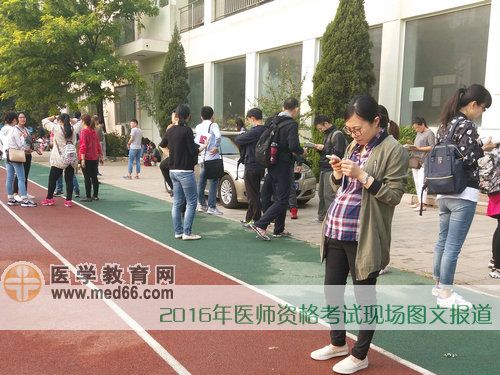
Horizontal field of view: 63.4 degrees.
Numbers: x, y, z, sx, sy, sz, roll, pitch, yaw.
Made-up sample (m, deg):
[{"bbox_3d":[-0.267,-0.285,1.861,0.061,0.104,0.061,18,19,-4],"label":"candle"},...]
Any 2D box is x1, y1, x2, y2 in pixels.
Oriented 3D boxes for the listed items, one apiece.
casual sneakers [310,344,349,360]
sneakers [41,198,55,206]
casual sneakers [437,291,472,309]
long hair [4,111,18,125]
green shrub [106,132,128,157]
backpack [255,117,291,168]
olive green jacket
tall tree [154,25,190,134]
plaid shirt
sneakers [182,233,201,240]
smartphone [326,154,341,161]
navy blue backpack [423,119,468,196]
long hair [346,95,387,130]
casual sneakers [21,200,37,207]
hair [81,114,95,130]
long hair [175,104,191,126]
[{"bbox_3d":[0.490,0.993,2.473,0.250,0.075,0.090,-3,9,-20],"label":"casual sneakers"},{"bbox_3d":[-3.685,0.265,7.390,0.255,0.105,0.100,3,8,21],"label":"sneakers"},{"bbox_3d":[1.604,0.868,3.163,0.265,0.120,0.100,3,8,17],"label":"casual sneakers"},{"bbox_3d":[-4.243,-1.243,7.200,0.230,0.250,0.200,-4,9,-32],"label":"long hair"},{"bbox_3d":[-6.553,-2.102,20.000,1.200,1.250,1.300,-7,11,-38],"label":"green shrub"},{"bbox_3d":[0.267,-0.559,5.020,0.220,0.540,0.330,10,2,-31],"label":"backpack"},{"bbox_3d":[0.674,0.106,2.380,0.360,0.810,0.460,-5,10,-33],"label":"olive green jacket"},{"bbox_3d":[-3.382,-3.985,17.238,1.550,5.670,1.550,-7,11,-38],"label":"tall tree"},{"bbox_3d":[0.624,-0.021,2.370,0.260,0.610,0.400,-5,10,-33],"label":"plaid shirt"},{"bbox_3d":[-0.729,0.604,5.081,0.250,0.085,0.090,-1,8,-16],"label":"sneakers"},{"bbox_3d":[0.475,-0.150,2.210,0.145,0.009,0.072,36,-13,-32],"label":"smartphone"},{"bbox_3d":[1.479,-0.212,3.060,0.220,0.540,0.290,-5,10,-30],"label":"navy blue backpack"},{"bbox_3d":[0.660,-0.438,2.330,0.230,0.200,0.180,-5,10,-30],"label":"long hair"},{"bbox_3d":[-3.972,0.273,7.262,0.270,0.105,0.100,3,8,18],"label":"casual sneakers"},{"bbox_3d":[-3.114,-1.246,7.750,0.240,0.310,0.190,2,9,13],"label":"hair"},{"bbox_3d":[-0.819,-0.878,4.930,0.180,0.270,0.220,3,8,21],"label":"long hair"}]

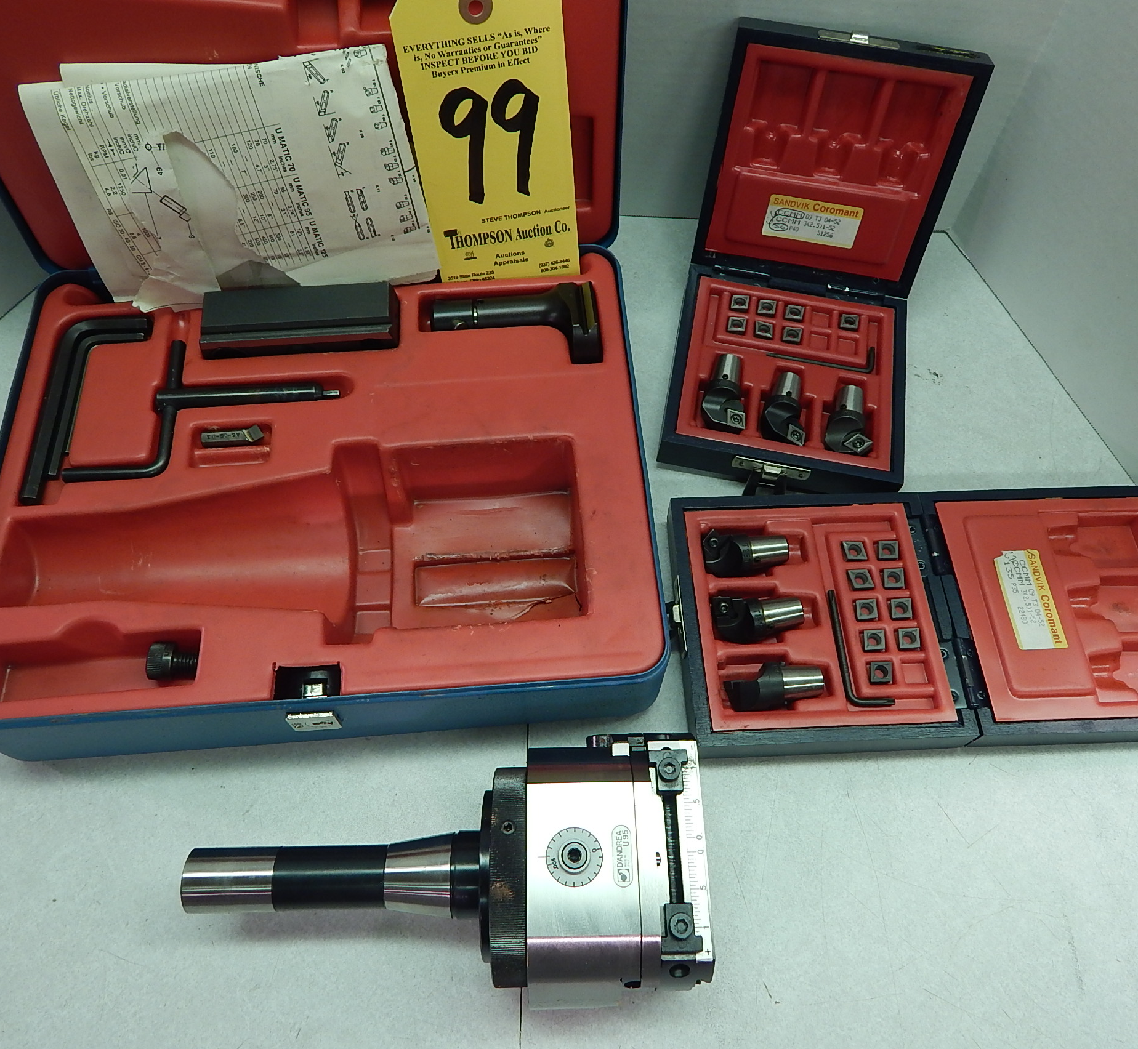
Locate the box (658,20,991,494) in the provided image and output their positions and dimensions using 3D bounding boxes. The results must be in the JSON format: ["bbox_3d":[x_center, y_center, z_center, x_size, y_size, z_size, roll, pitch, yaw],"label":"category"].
[{"bbox_3d":[0.127,-0.134,0.475,0.124,0.139,0.191,11,61,4],"label":"box"}]

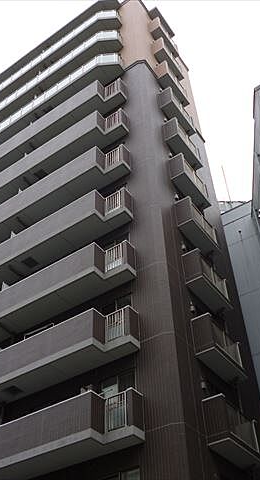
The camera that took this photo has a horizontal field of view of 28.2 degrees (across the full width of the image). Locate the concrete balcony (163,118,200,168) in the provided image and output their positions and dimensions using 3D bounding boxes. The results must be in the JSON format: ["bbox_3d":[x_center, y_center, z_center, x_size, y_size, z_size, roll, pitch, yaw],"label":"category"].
[{"bbox_3d":[2.646,-4.640,25.581,0.675,1.341,2.372,-27,-49,23],"label":"concrete balcony"}]

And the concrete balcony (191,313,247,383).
[{"bbox_3d":[3.033,3.694,17.522,0.675,1.341,2.372,-27,-49,23],"label":"concrete balcony"}]

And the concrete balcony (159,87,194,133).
[{"bbox_3d":[2.549,-6.723,27.596,0.675,1.341,2.372,-27,-49,23],"label":"concrete balcony"}]

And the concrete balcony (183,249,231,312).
[{"bbox_3d":[2.936,1.610,19.537,0.675,1.341,2.372,-27,-49,23],"label":"concrete balcony"}]

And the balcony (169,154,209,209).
[{"bbox_3d":[2.743,-2.556,23.566,0.675,1.341,2.372,-27,-49,23],"label":"balcony"}]

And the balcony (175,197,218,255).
[{"bbox_3d":[2.840,-0.473,21.551,0.675,1.341,2.372,-27,-49,23],"label":"balcony"}]

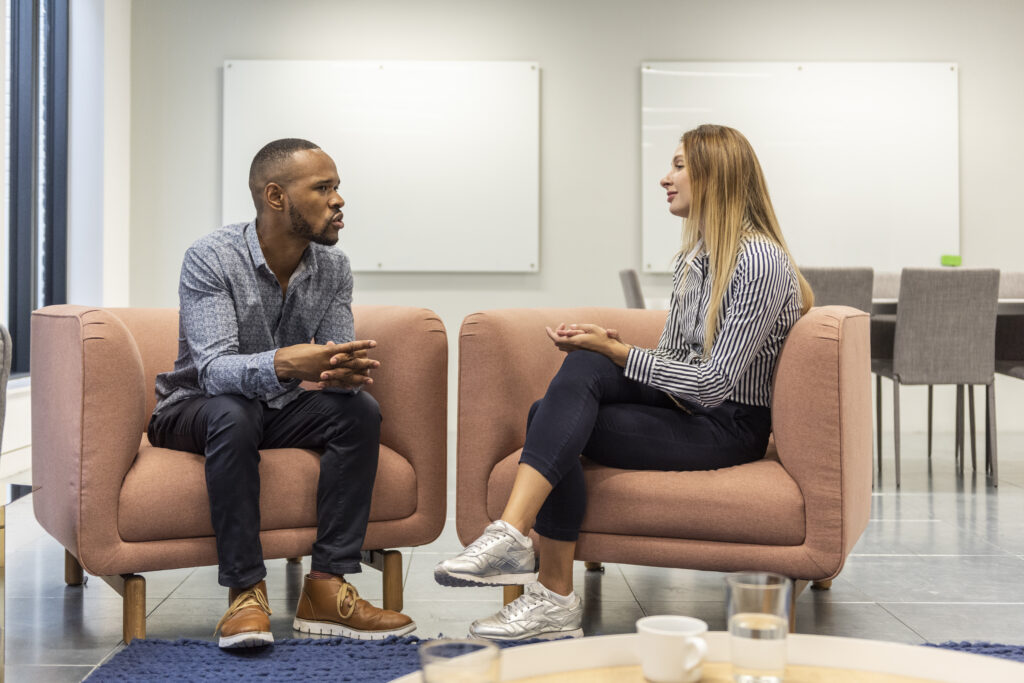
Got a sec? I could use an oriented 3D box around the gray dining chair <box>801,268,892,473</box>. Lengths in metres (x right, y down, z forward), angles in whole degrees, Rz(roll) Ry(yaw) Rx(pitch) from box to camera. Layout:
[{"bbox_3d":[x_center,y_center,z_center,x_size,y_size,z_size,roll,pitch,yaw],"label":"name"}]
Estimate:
[{"bbox_3d":[1.250,0.147,5.020,0.420,0.880,0.540,0,2,0],"label":"gray dining chair"}]

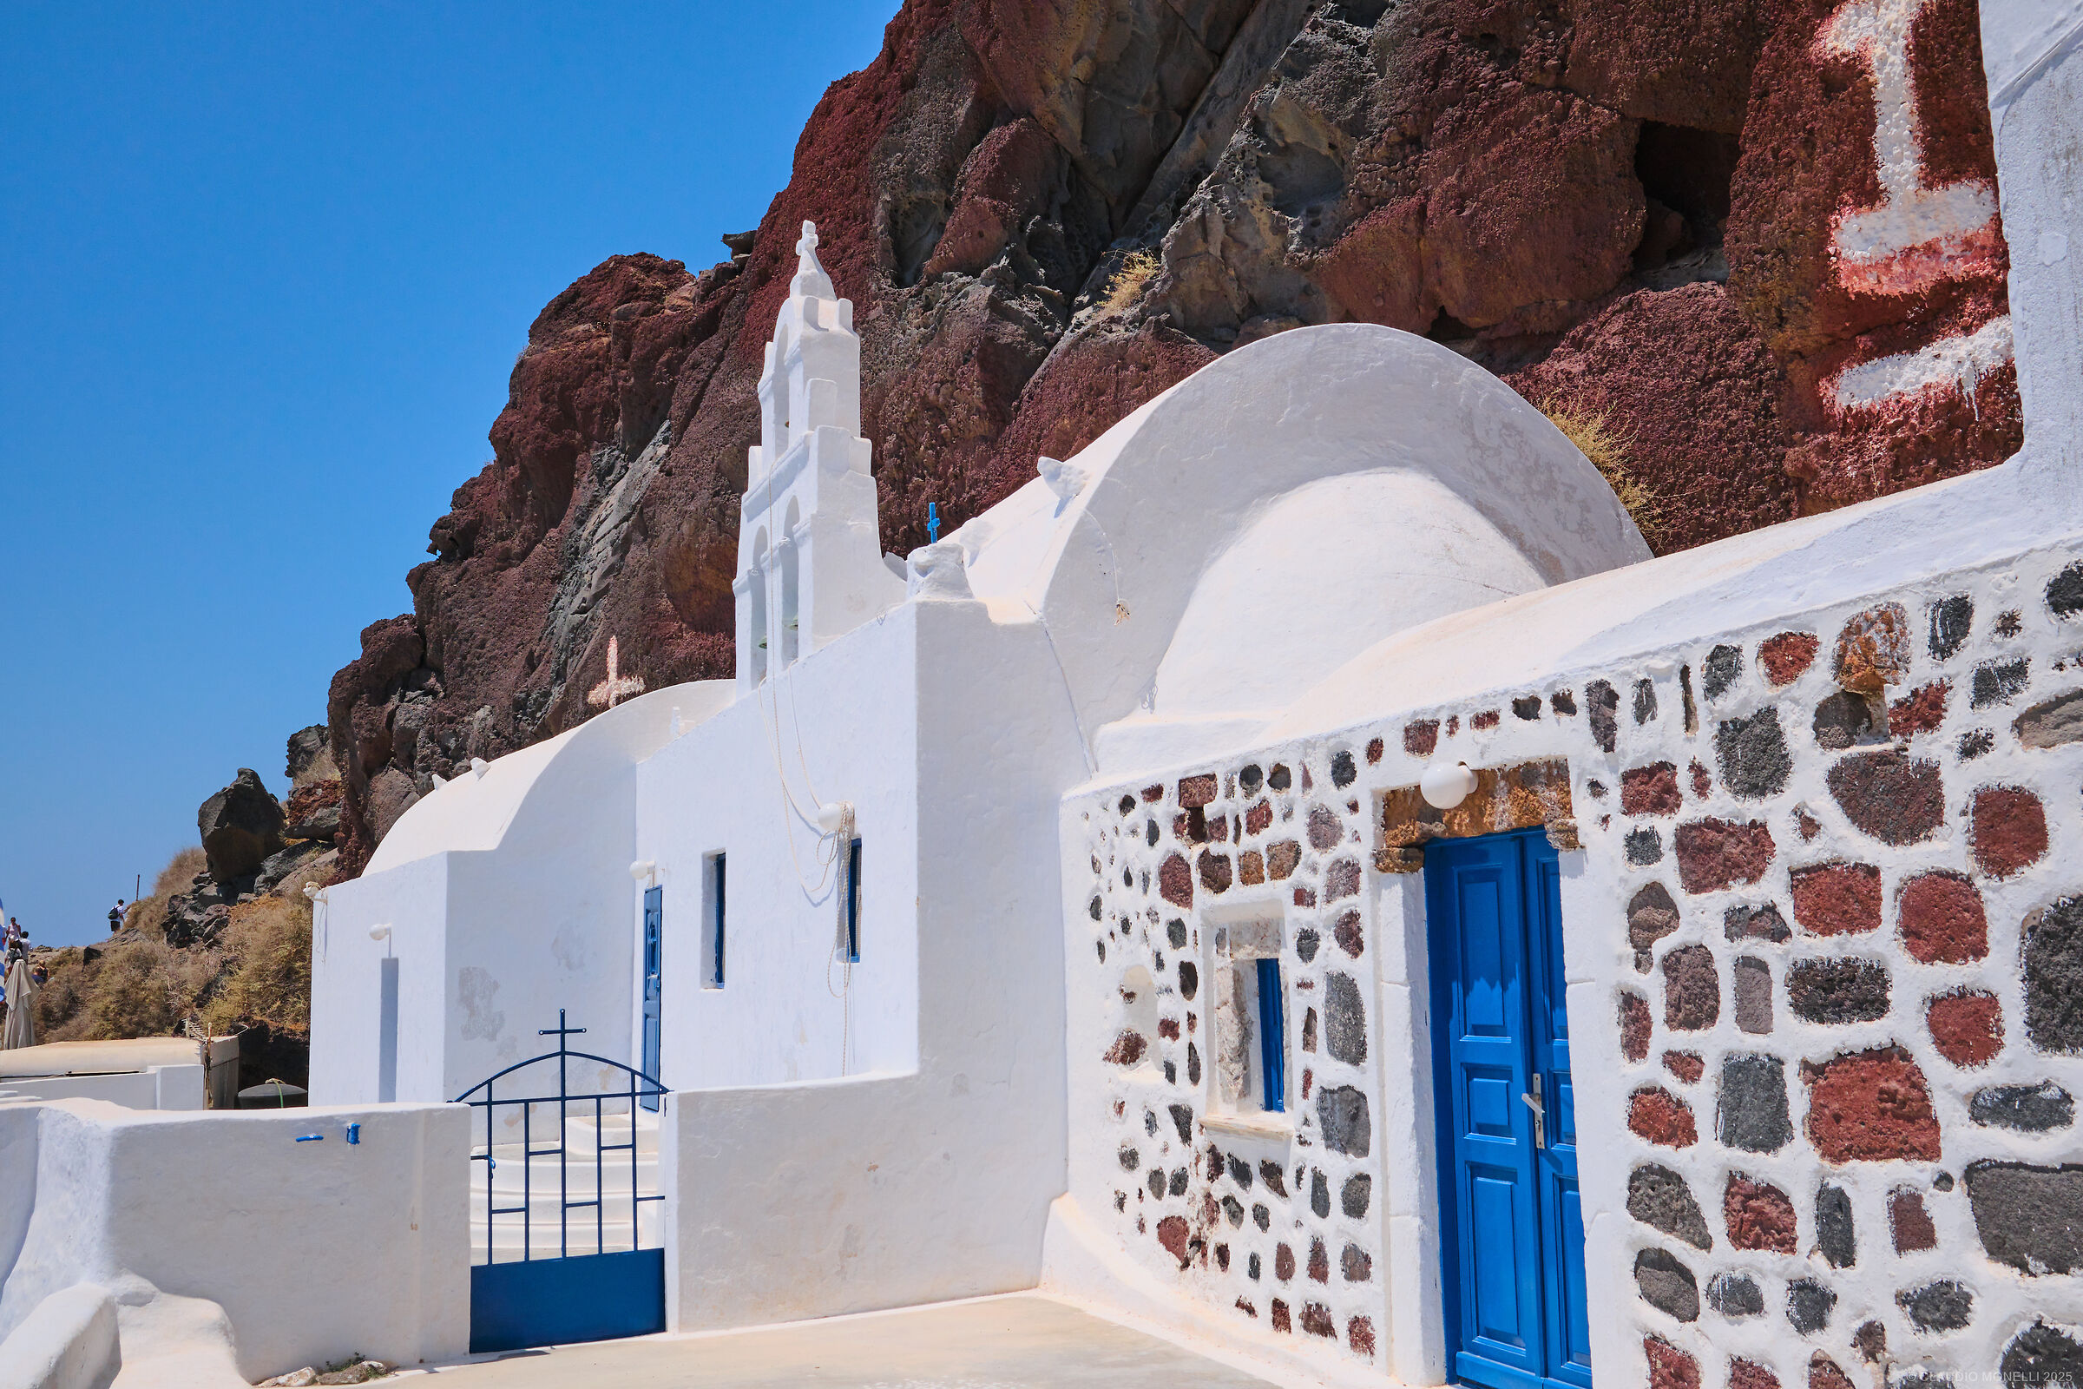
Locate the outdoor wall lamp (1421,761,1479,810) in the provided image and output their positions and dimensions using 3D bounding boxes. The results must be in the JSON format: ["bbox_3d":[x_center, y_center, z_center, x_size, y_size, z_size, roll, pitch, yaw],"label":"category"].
[{"bbox_3d":[1.424,0.314,7.108,0.188,0.170,0.165,2,-8,-20],"label":"outdoor wall lamp"}]

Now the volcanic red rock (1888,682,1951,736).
[{"bbox_3d":[2.276,0.042,5.155,0.110,0.138,0.213,2,-8,-20],"label":"volcanic red rock"}]

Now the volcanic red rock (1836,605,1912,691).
[{"bbox_3d":[2.210,-0.118,5.301,0.140,0.219,0.282,2,-8,-20],"label":"volcanic red rock"}]

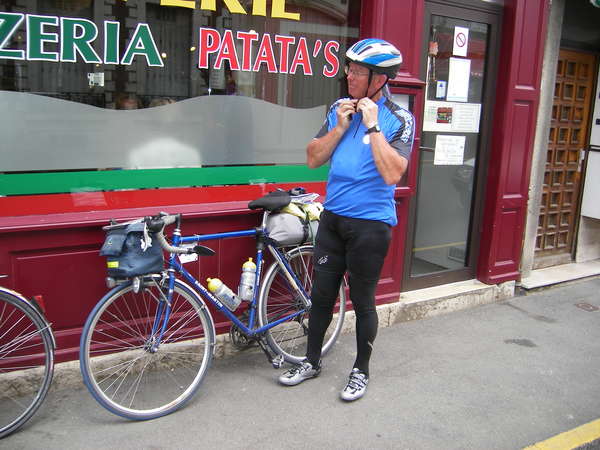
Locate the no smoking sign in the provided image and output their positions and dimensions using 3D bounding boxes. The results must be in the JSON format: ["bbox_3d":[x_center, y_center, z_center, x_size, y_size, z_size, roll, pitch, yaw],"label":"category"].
[{"bbox_3d":[1.133,-1.285,4.262,0.142,0.192,0.008,-5,14,-34],"label":"no smoking sign"}]

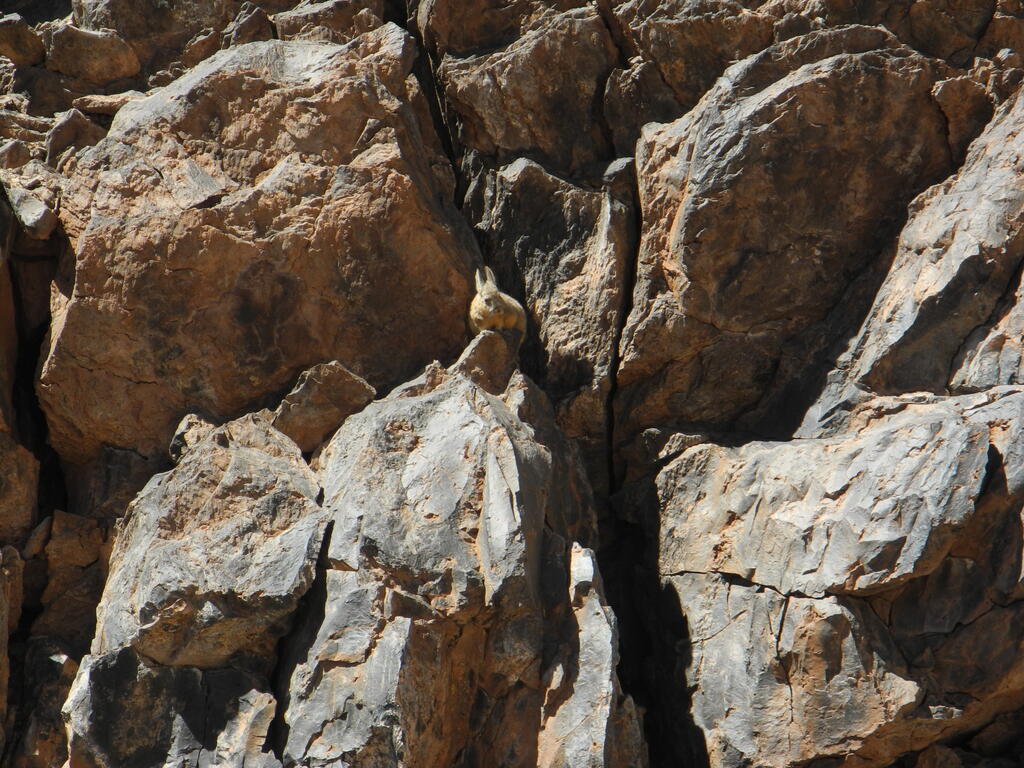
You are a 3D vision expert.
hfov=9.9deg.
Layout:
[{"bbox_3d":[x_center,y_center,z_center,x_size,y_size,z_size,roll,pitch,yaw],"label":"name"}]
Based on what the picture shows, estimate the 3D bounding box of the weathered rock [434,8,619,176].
[{"bbox_3d":[0.039,-1.005,20.188,0.642,0.533,0.420,0,-7,0],"label":"weathered rock"}]

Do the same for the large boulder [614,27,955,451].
[{"bbox_3d":[0.916,-0.489,19.894,1.132,1.332,0.850,0,-7,0],"label":"large boulder"}]

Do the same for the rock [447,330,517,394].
[{"bbox_3d":[-0.093,-0.074,19.404,0.227,0.195,0.200,0,-7,0],"label":"rock"}]

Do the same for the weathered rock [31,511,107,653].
[{"bbox_3d":[-1.463,0.654,19.600,0.262,0.440,0.280,0,-7,0],"label":"weathered rock"}]

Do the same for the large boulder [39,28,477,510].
[{"bbox_3d":[-0.852,-0.395,19.894,1.451,1.484,1.050,0,-7,0],"label":"large boulder"}]

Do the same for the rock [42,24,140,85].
[{"bbox_3d":[-1.442,-1.130,20.286,0.333,0.185,0.250,0,-7,0],"label":"rock"}]

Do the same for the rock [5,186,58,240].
[{"bbox_3d":[-1.616,-0.573,19.894,0.180,0.163,0.170,0,-7,0],"label":"rock"}]

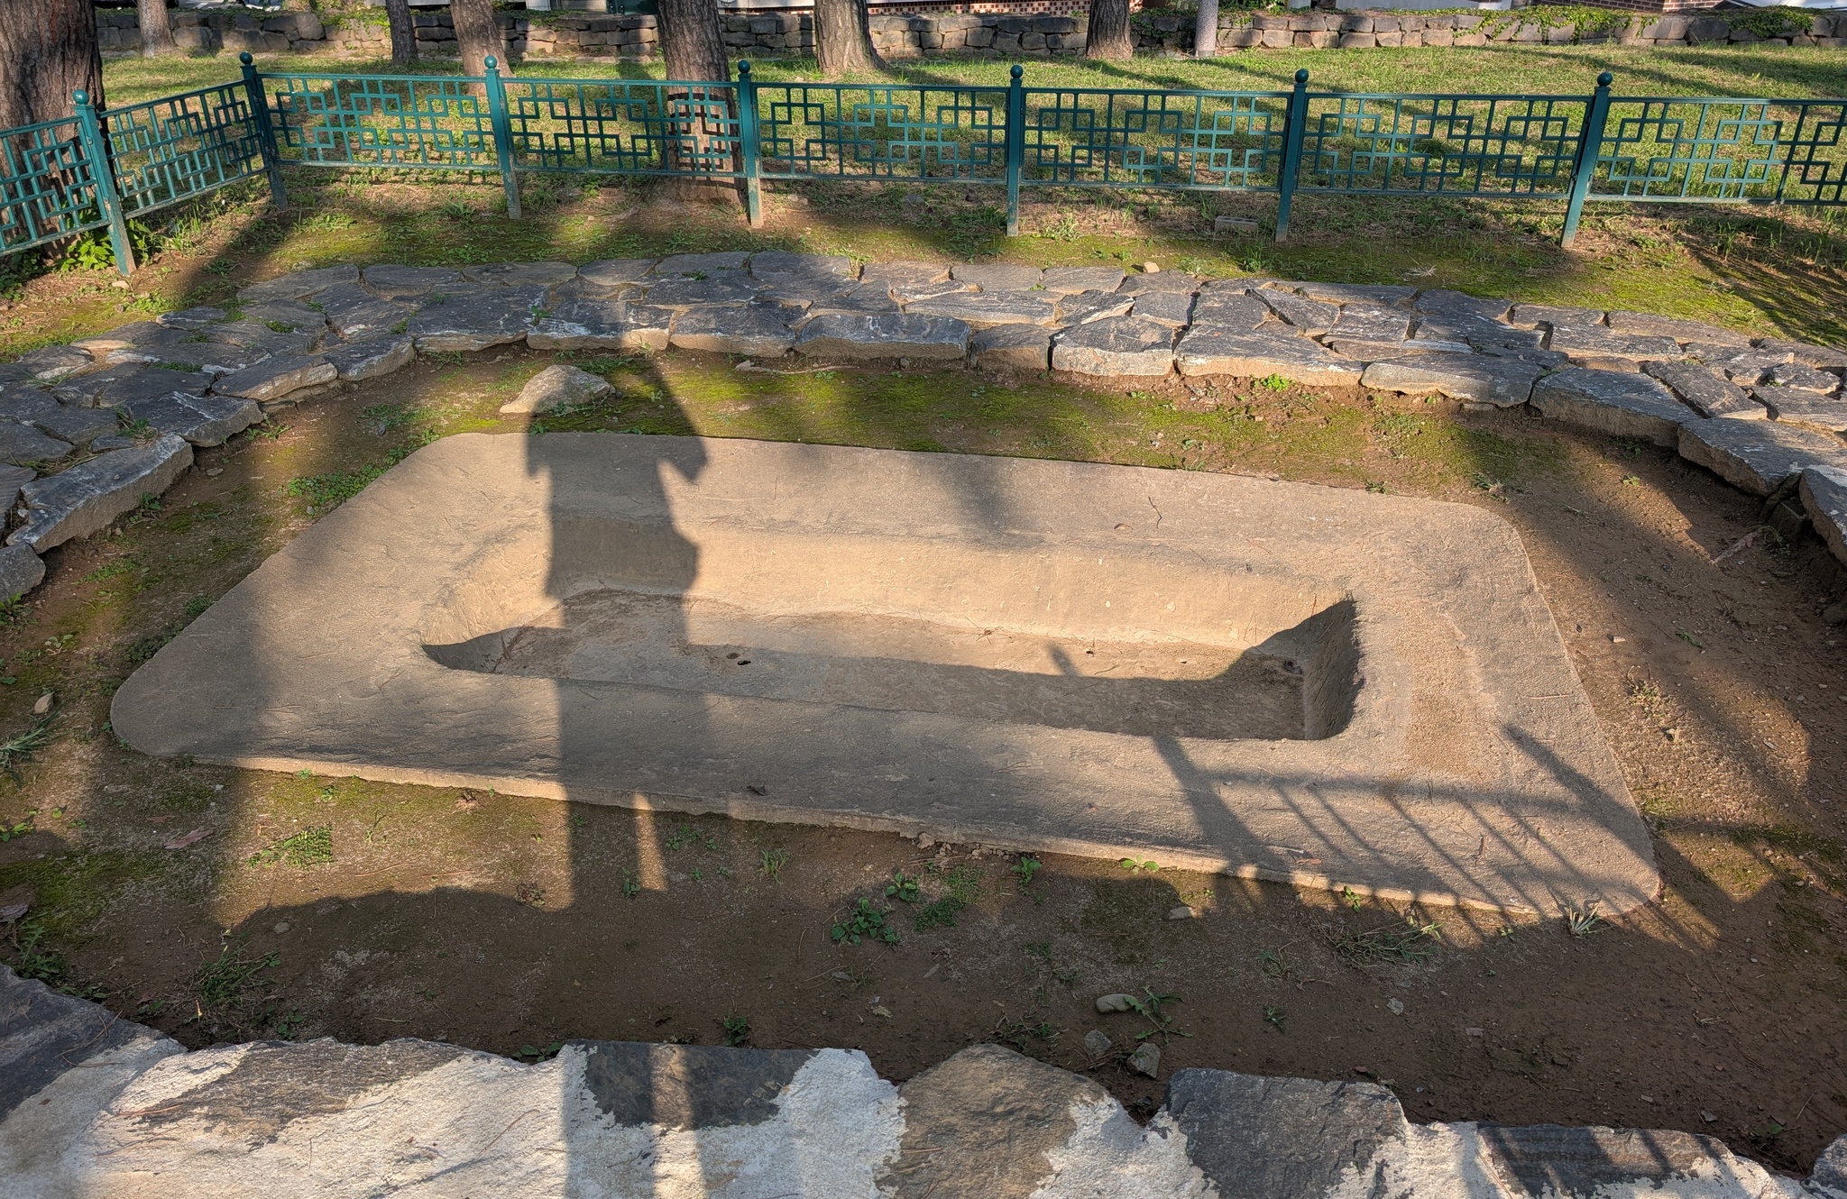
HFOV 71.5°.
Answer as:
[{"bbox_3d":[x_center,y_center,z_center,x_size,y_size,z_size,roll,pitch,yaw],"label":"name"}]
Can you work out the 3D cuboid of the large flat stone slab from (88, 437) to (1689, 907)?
[{"bbox_3d":[-0.117,0.114,3.688,3.636,0.320,2.011,5,30,9],"label":"large flat stone slab"}]

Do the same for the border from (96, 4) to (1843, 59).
[{"bbox_3d":[0.461,-6.269,14.072,19.079,0.430,0.400,0,29,0],"label":"border"}]

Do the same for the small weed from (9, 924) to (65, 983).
[{"bbox_3d":[-1.669,0.673,2.415,0.095,0.060,0.090,0,29,0],"label":"small weed"}]

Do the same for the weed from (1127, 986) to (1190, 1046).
[{"bbox_3d":[0.420,0.747,2.286,0.110,0.045,0.110,0,29,0],"label":"weed"}]

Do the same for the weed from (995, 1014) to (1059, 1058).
[{"bbox_3d":[0.181,0.768,2.250,0.110,0.040,0.080,0,29,0],"label":"weed"}]

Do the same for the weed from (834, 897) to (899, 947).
[{"bbox_3d":[-0.115,0.629,2.501,0.125,0.045,0.100,0,29,0],"label":"weed"}]

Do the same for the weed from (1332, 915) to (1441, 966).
[{"bbox_3d":[0.881,0.650,2.445,0.185,0.050,0.095,0,29,0],"label":"weed"}]

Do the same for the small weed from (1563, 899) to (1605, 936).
[{"bbox_3d":[1.283,0.623,2.489,0.070,0.060,0.060,0,29,0],"label":"small weed"}]

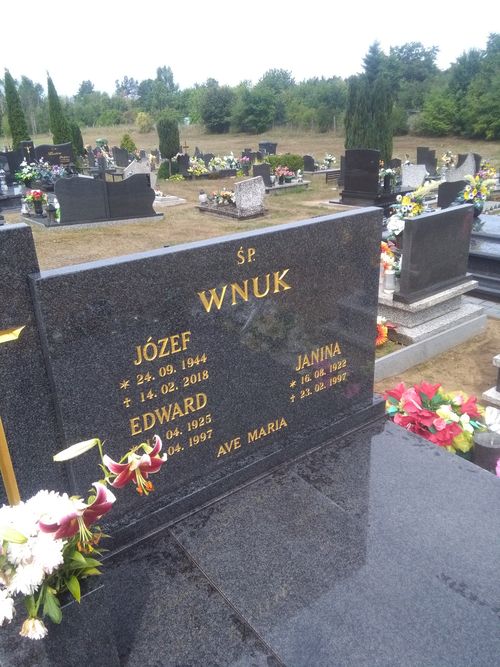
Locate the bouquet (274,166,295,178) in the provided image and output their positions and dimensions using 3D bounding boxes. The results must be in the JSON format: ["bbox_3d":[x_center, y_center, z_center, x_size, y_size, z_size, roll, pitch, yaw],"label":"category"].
[{"bbox_3d":[0.670,-3.330,11.212,0.395,0.263,0.336,-1,23,4],"label":"bouquet"}]

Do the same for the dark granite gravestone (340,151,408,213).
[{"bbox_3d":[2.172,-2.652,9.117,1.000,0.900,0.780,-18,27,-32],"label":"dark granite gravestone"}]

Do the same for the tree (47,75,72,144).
[{"bbox_3d":[-5.114,-5.531,14.660,0.720,2.679,0.720,-10,23,-16],"label":"tree"}]

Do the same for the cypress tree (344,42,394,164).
[{"bbox_3d":[3.071,-5.814,13.925,1.200,2.965,1.200,2,23,12],"label":"cypress tree"}]

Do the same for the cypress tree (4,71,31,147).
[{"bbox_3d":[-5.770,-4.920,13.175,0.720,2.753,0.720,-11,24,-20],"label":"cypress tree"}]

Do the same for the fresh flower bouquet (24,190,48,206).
[{"bbox_3d":[-3.743,-2.344,9.441,0.399,0.292,0.357,-11,24,-19],"label":"fresh flower bouquet"}]

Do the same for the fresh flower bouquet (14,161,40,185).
[{"bbox_3d":[-5.132,-3.655,12.291,0.480,0.550,0.450,-18,27,-32],"label":"fresh flower bouquet"}]

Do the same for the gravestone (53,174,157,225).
[{"bbox_3d":[-2.309,-2.179,8.723,1.550,0.670,0.160,-11,24,-19],"label":"gravestone"}]

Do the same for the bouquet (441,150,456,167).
[{"bbox_3d":[4.344,-3.752,11.669,0.346,0.372,0.312,5,24,19],"label":"bouquet"}]

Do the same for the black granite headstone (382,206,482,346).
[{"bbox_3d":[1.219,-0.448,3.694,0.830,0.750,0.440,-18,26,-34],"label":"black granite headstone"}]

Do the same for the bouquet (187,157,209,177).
[{"bbox_3d":[-1.350,-4.199,13.628,0.505,0.473,0.430,-5,23,-4],"label":"bouquet"}]

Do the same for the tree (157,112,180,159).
[{"bbox_3d":[-2.265,-5.271,14.689,0.599,1.336,0.599,-6,23,-7],"label":"tree"}]

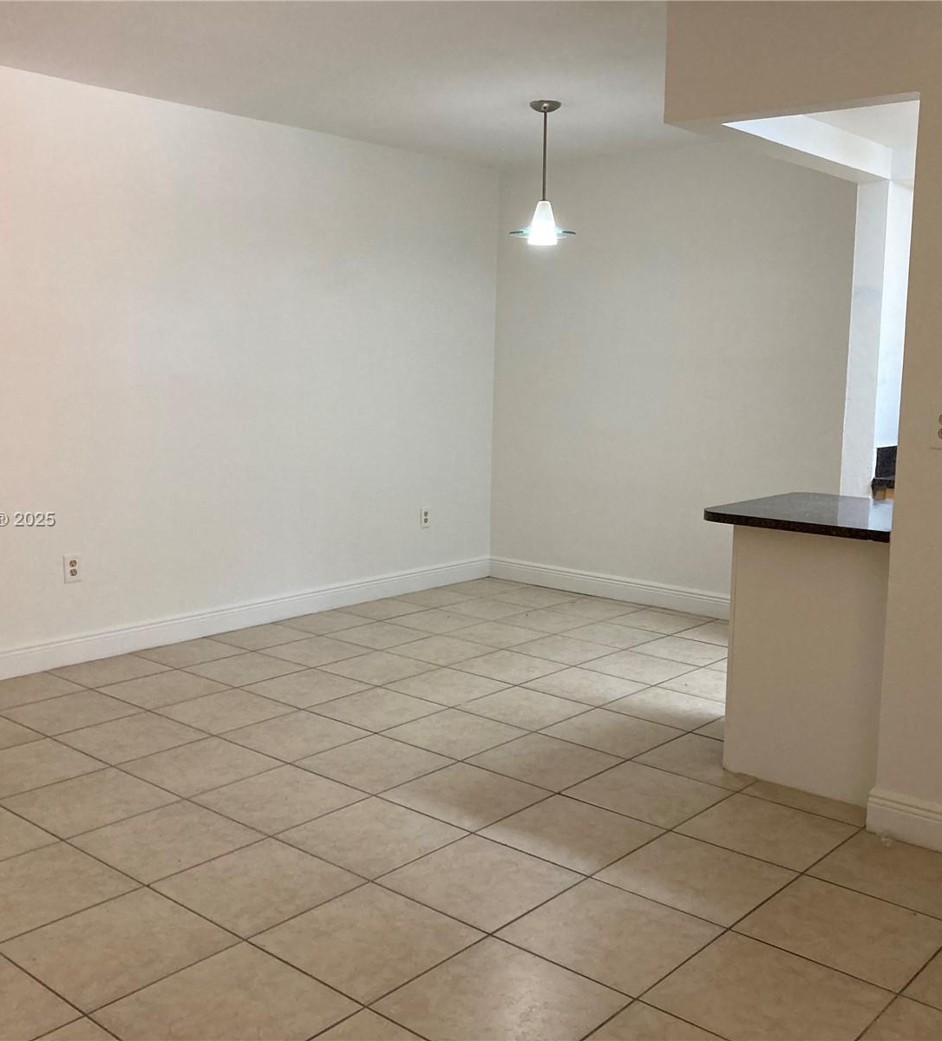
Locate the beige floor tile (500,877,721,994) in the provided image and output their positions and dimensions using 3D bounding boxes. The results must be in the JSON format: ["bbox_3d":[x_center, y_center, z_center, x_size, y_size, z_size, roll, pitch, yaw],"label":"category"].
[{"bbox_3d":[0.334,0.987,2.672,0.400,0.012,0.400,8,11,40],"label":"beige floor tile"}]

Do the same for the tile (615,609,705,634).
[{"bbox_3d":[0.968,0.532,5.851,0.400,0.012,0.400,8,11,40],"label":"tile"}]

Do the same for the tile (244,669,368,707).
[{"bbox_3d":[-0.670,0.691,4.606,0.400,0.010,0.400,8,11,40],"label":"tile"}]

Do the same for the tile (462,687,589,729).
[{"bbox_3d":[0.212,0.738,4.388,0.400,0.010,0.400,8,11,40],"label":"tile"}]

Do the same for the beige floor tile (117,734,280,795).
[{"bbox_3d":[-0.897,0.817,3.732,0.404,0.010,0.404,8,11,40],"label":"beige floor tile"}]

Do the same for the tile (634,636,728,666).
[{"bbox_3d":[1.009,0.616,5.284,0.400,0.012,0.400,8,11,40],"label":"tile"}]

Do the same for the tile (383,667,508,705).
[{"bbox_3d":[-0.098,0.699,4.691,0.407,0.010,0.407,8,11,40],"label":"tile"}]

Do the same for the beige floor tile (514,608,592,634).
[{"bbox_3d":[0.396,0.530,5.809,0.400,0.012,0.400,8,11,40],"label":"beige floor tile"}]

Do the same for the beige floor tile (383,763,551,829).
[{"bbox_3d":[-0.015,0.869,3.544,0.407,0.010,0.407,8,11,40],"label":"beige floor tile"}]

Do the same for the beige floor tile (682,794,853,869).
[{"bbox_3d":[0.875,0.915,3.321,0.407,0.010,0.407,8,11,40],"label":"beige floor tile"}]

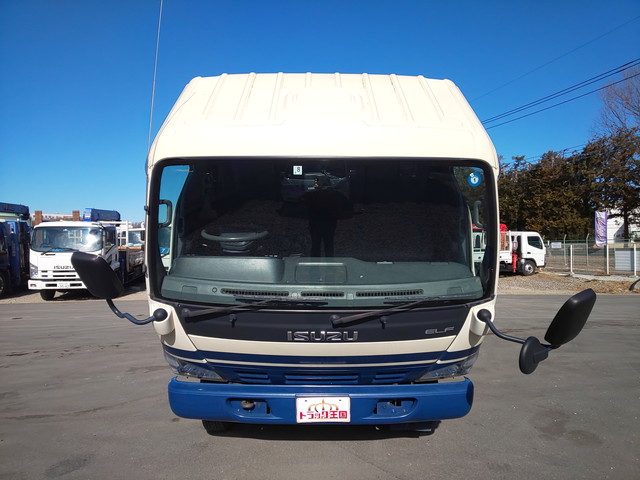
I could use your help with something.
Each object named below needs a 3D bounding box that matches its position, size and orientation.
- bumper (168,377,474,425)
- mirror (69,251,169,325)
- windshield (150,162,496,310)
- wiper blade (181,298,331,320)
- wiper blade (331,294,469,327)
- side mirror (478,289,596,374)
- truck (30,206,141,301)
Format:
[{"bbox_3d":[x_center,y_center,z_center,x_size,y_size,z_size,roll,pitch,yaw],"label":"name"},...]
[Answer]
[{"bbox_3d":[0.012,1.025,2.420,1.990,0.250,0.320,0,0,0],"label":"bumper"},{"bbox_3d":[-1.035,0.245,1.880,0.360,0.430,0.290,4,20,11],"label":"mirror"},{"bbox_3d":[0.018,-0.030,1.940,1.860,0.790,0.210,0,6,0],"label":"windshield"},{"bbox_3d":[-0.345,0.352,1.900,0.780,0.110,0.100,-2,5,7],"label":"wiper blade"},{"bbox_3d":[0.430,0.362,1.900,0.760,0.125,0.100,-6,5,-6],"label":"wiper blade"},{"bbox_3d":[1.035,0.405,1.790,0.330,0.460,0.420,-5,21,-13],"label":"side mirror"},{"bbox_3d":[-7.800,0.480,13.300,2.100,2.750,6.000,0,0,-12],"label":"truck"}]

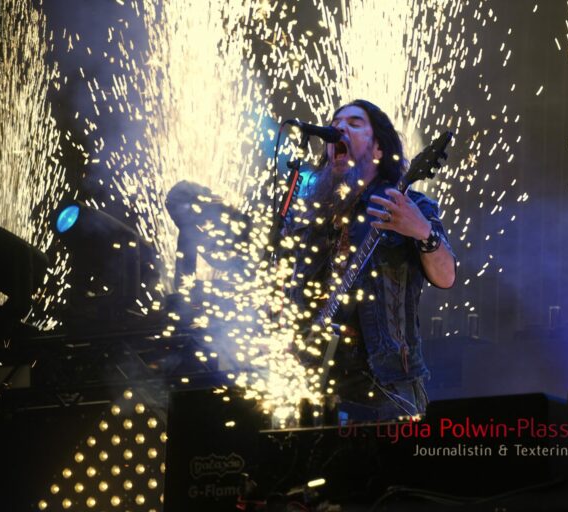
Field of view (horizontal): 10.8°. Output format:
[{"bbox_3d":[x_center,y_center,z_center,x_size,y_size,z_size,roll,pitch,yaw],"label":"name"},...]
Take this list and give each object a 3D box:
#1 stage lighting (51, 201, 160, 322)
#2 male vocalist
[{"bbox_3d":[-0.861,0.026,14.500,0.470,0.580,0.370,5,-9,-30],"label":"stage lighting"},{"bbox_3d":[0.263,0.364,9.085,0.460,1.680,0.620,4,-6,-44],"label":"male vocalist"}]

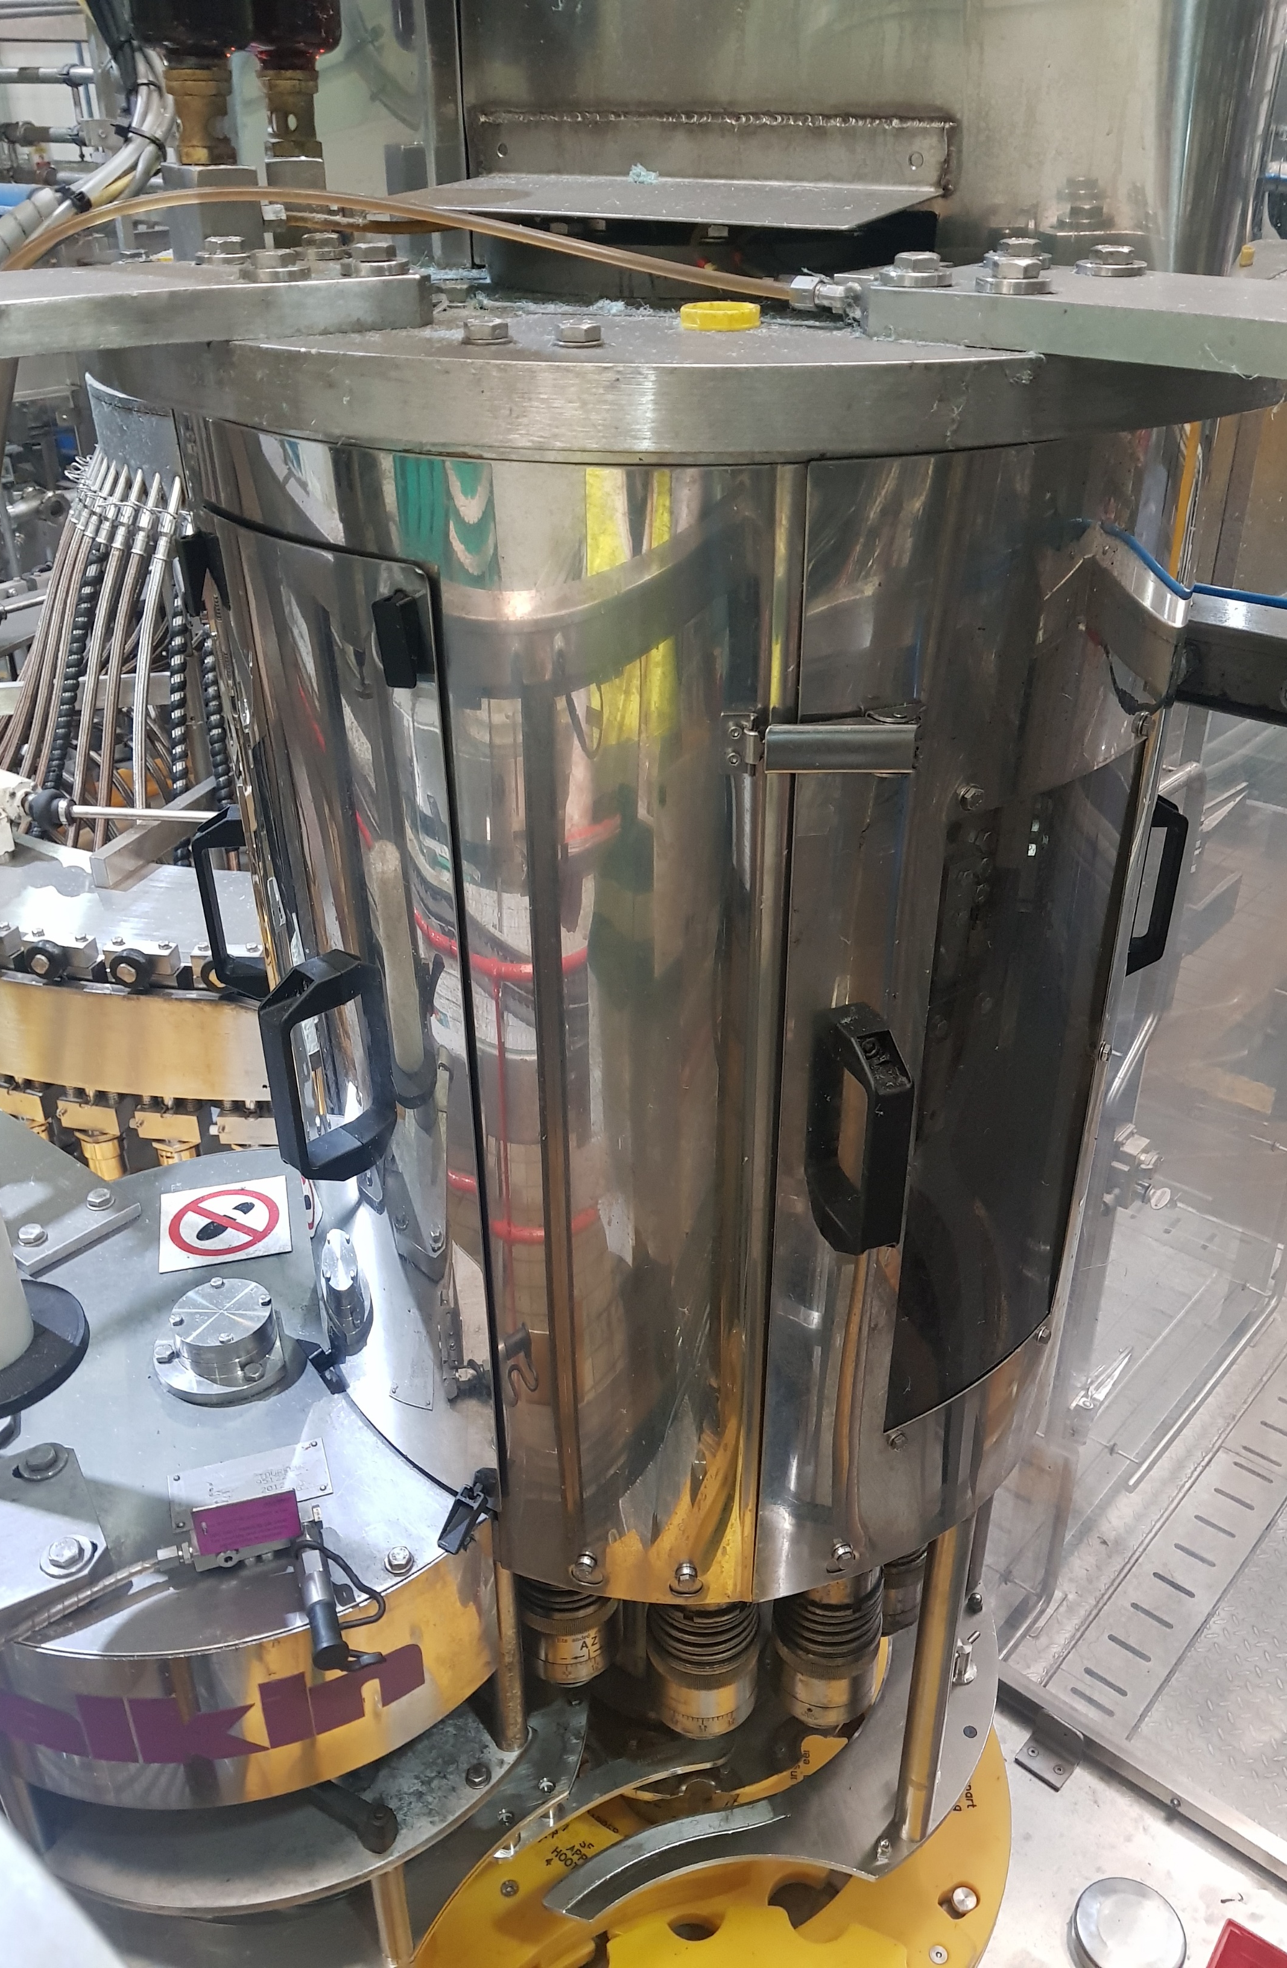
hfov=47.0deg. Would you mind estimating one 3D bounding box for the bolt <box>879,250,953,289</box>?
[{"bbox_3d":[0.113,-0.295,0.608,0.030,0.013,0.030,5,31,8],"label":"bolt"}]

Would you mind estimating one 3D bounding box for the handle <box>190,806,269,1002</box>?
[{"bbox_3d":[-0.274,-0.054,0.999,0.040,0.136,0.024,-2,31,-2],"label":"handle"}]

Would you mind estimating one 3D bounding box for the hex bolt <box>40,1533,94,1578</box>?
[{"bbox_3d":[-0.352,0.347,0.900,0.030,0.011,0.030,-18,35,-26],"label":"hex bolt"}]

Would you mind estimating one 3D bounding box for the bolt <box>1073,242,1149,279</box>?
[{"bbox_3d":[0.213,-0.328,0.670,0.033,0.010,0.033,8,32,14],"label":"bolt"}]

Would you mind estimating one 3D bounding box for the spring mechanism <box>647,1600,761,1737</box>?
[{"bbox_3d":[0.048,0.500,1.148,0.088,0.177,0.088,1,31,3],"label":"spring mechanism"}]

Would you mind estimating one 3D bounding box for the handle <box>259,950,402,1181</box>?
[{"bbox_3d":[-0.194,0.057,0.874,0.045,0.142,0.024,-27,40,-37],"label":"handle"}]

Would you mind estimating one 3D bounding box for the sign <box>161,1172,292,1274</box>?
[{"bbox_3d":[-0.341,0.195,1.206,0.100,0.002,0.100,-8,32,-12],"label":"sign"}]

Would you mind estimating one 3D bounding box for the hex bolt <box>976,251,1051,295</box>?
[{"bbox_3d":[0.148,-0.282,0.587,0.030,0.013,0.030,6,32,11],"label":"hex bolt"}]

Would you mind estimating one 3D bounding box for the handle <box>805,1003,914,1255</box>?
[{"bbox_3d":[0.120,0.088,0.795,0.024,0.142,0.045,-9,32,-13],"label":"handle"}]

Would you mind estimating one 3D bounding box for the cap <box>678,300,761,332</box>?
[{"bbox_3d":[0.036,-0.310,0.686,0.037,0.008,0.037,1,31,3],"label":"cap"}]

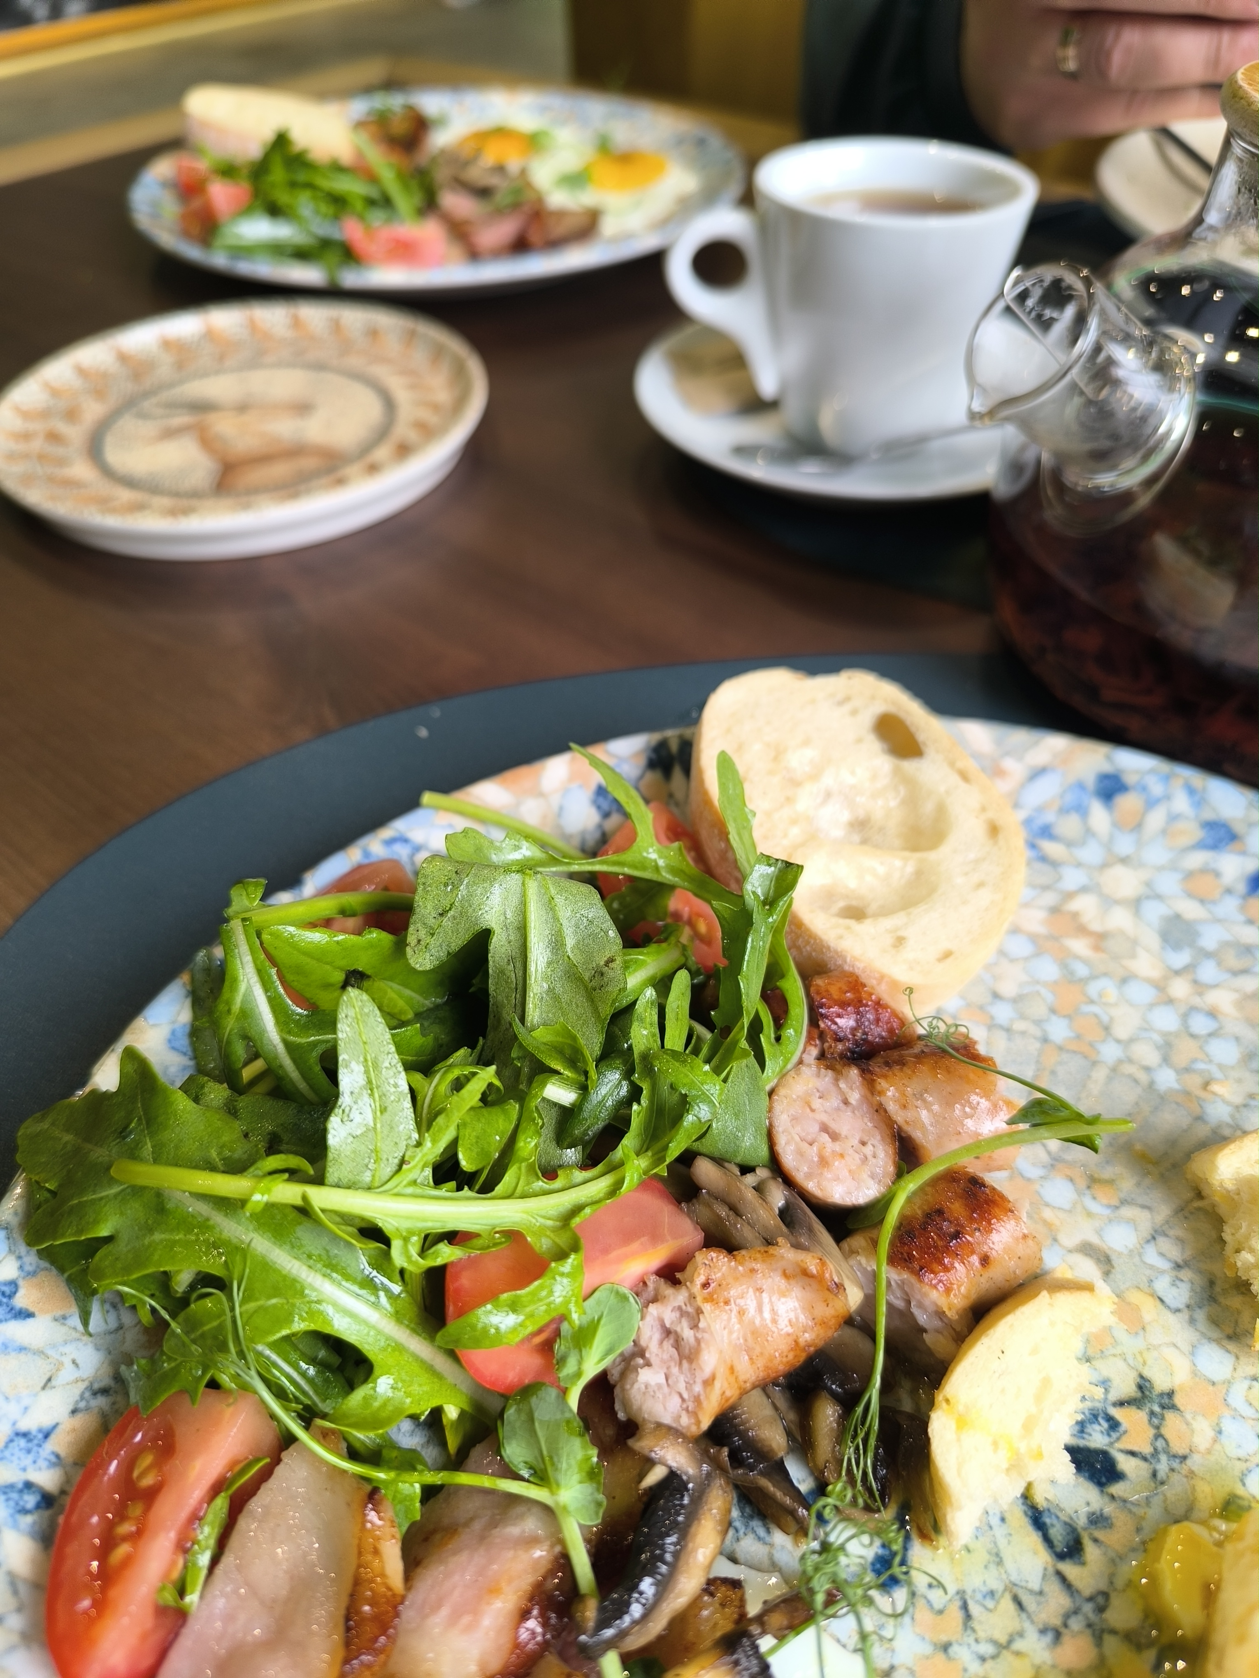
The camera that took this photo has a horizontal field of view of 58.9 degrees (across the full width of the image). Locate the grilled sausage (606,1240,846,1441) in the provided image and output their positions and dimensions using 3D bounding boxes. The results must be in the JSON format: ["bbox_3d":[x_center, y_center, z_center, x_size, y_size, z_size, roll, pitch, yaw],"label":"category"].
[{"bbox_3d":[0.014,0.069,0.153,0.033,0.021,0.021,-14,48,-12],"label":"grilled sausage"}]

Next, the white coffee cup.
[{"bbox_3d":[0.065,-0.168,0.351,0.107,0.072,0.082,-1,47,0],"label":"white coffee cup"}]

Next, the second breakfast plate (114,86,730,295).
[{"bbox_3d":[-0.084,-0.304,0.526,0.285,0.025,0.285,0,47,0],"label":"second breakfast plate"}]

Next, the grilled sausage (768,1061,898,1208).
[{"bbox_3d":[0.033,0.048,0.179,0.021,0.022,0.024,14,48,14],"label":"grilled sausage"}]

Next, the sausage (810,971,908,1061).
[{"bbox_3d":[0.041,0.032,0.195,0.026,0.020,0.020,20,50,19],"label":"sausage"}]

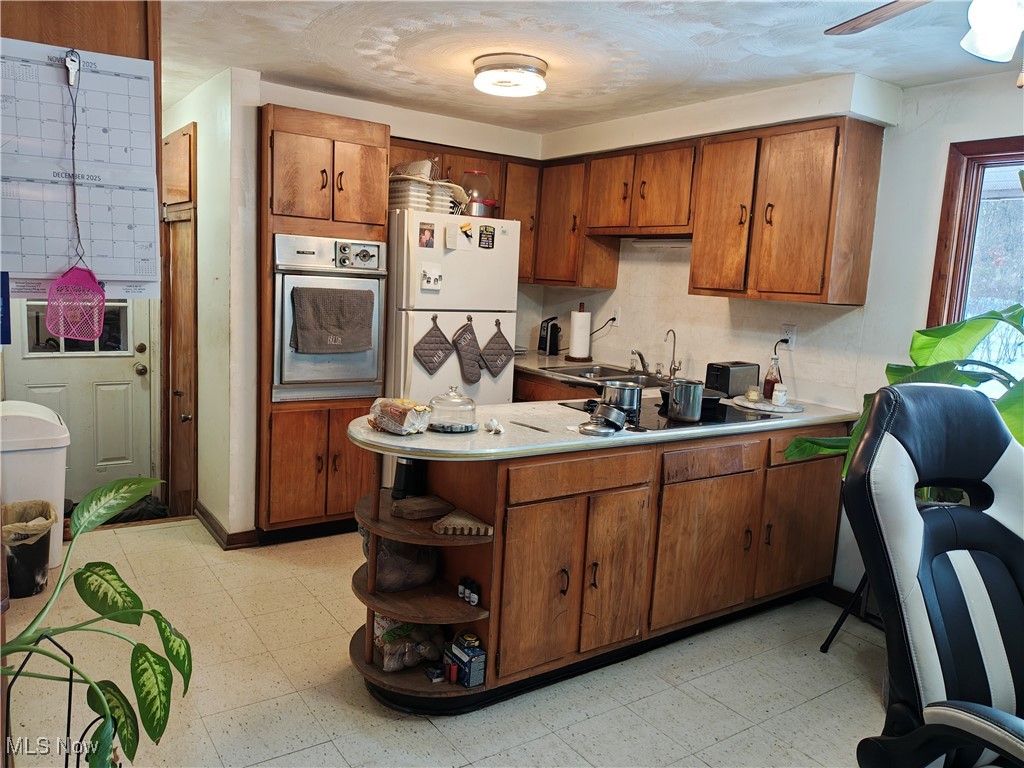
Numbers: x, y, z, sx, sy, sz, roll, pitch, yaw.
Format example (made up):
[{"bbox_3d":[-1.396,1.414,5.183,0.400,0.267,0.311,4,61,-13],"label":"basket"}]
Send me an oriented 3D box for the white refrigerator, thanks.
[{"bbox_3d":[-0.471,-0.077,4.278,0.720,1.735,0.680,-2,10,-35],"label":"white refrigerator"}]

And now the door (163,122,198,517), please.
[{"bbox_3d":[-2.012,-0.301,4.463,0.050,2.365,0.900,-2,10,-35],"label":"door"}]

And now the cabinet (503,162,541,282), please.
[{"bbox_3d":[-0.032,-1.022,4.704,0.310,0.751,0.295,-2,10,-35],"label":"cabinet"}]

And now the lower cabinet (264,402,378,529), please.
[{"bbox_3d":[-1.119,0.368,4.066,0.625,0.665,0.580,-3,10,-35],"label":"lower cabinet"}]

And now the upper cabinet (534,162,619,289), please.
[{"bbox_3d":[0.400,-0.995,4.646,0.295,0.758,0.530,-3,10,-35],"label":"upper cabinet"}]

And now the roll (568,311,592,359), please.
[{"bbox_3d":[0.438,-0.317,4.739,0.132,0.290,0.132,3,8,0],"label":"roll"}]

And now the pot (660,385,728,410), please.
[{"bbox_3d":[0.787,0.064,3.215,0.290,0.055,0.290,3,8,0],"label":"pot"}]

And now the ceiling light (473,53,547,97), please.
[{"bbox_3d":[-0.006,-1.283,3.081,0.312,0.098,0.312,3,8,0],"label":"ceiling light"}]

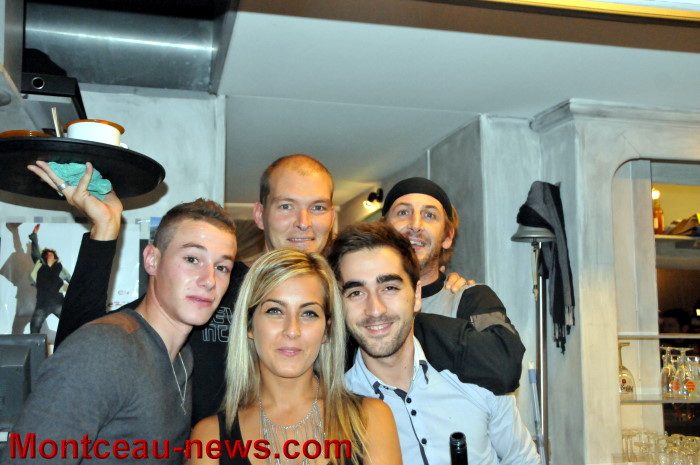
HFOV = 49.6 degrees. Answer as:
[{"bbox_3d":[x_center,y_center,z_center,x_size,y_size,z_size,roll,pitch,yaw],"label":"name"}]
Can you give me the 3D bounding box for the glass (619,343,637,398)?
[{"bbox_3d":[0.859,0.441,2.400,0.093,0.177,0.093,-1,-6,0],"label":"glass"}]

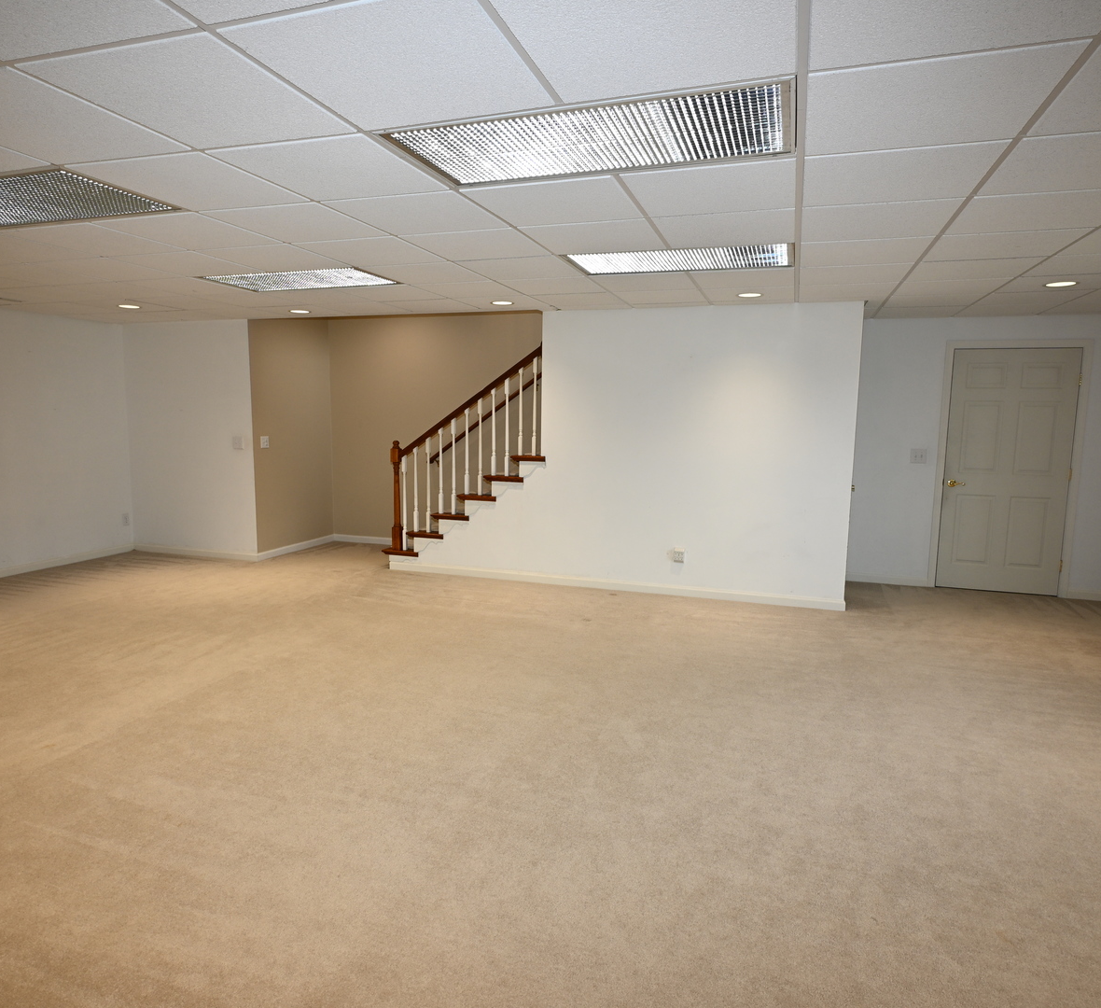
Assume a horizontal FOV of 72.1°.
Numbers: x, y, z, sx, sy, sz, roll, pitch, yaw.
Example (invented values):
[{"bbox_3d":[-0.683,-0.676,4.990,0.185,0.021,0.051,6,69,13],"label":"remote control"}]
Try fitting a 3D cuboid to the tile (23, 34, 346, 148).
[{"bbox_3d":[-0.932,-1.095,2.027,0.600,0.020,0.600,3,7,18],"label":"tile"}]

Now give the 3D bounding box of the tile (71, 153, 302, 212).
[{"bbox_3d":[-1.306,-1.188,2.789,0.600,0.020,0.600,3,7,18],"label":"tile"}]

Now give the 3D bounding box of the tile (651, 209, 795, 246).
[{"bbox_3d":[0.794,-1.228,3.388,0.605,0.020,0.605,3,7,18],"label":"tile"}]

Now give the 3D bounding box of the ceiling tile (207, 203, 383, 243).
[{"bbox_3d":[-1.112,-1.252,3.365,0.600,0.020,0.600,3,7,18],"label":"ceiling tile"}]

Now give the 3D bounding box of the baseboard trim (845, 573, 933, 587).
[{"bbox_3d":[2.865,0.648,6.489,0.696,0.078,0.015,3,7,18],"label":"baseboard trim"}]

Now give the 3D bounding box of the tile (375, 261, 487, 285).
[{"bbox_3d":[-0.744,-1.381,4.518,0.600,0.020,0.600,3,7,18],"label":"tile"}]

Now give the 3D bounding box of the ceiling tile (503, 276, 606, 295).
[{"bbox_3d":[0.027,-1.417,4.909,0.605,0.020,0.605,3,7,18],"label":"ceiling tile"}]

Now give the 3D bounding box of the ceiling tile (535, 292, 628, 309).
[{"bbox_3d":[0.203,-1.481,5.485,0.600,0.020,0.600,3,7,18],"label":"ceiling tile"}]

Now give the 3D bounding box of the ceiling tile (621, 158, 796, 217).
[{"bbox_3d":[0.611,-1.167,2.811,0.603,0.020,0.603,3,7,18],"label":"ceiling tile"}]

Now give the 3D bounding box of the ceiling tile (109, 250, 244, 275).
[{"bbox_3d":[-2.083,-1.373,4.314,0.600,0.020,0.600,3,7,18],"label":"ceiling tile"}]

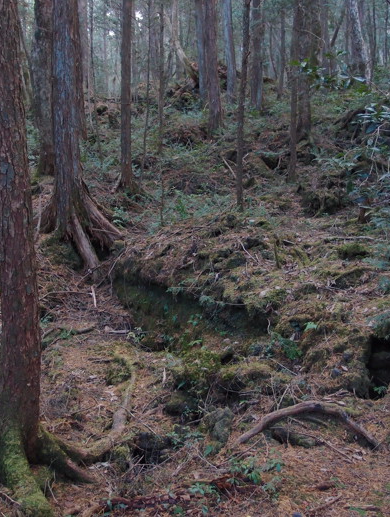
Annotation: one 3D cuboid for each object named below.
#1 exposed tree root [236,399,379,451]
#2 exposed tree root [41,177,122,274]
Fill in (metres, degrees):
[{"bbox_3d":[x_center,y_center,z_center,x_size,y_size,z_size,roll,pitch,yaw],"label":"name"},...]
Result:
[{"bbox_3d":[0.736,1.093,3.650,0.970,0.260,0.240,-1,6,0],"label":"exposed tree root"},{"bbox_3d":[-1.343,-0.390,6.600,0.980,1.130,0.800,-1,6,0],"label":"exposed tree root"}]

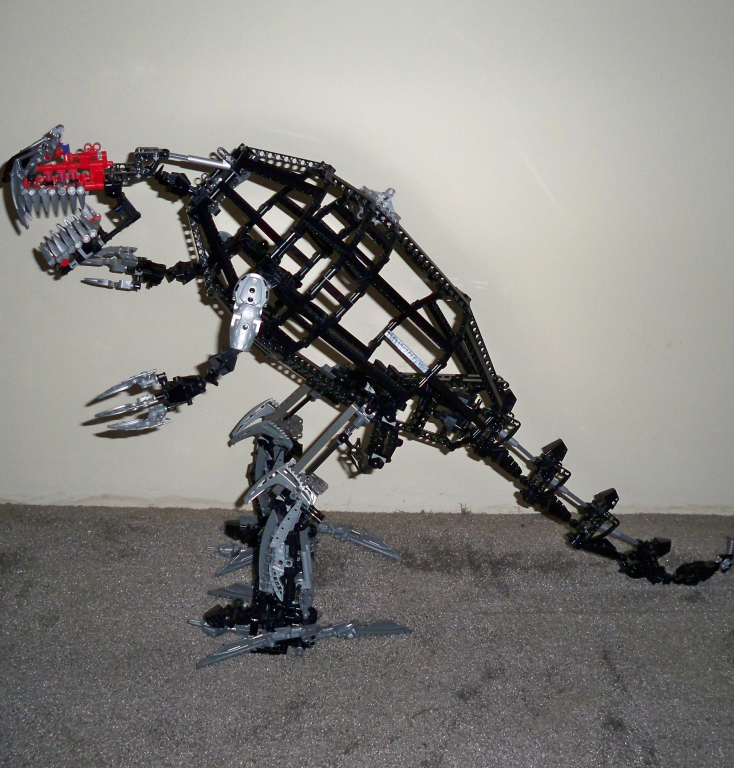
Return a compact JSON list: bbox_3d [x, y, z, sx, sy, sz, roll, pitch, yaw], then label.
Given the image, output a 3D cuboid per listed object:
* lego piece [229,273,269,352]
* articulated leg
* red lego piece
[{"bbox_3d":[-0.101,-0.062,0.893,0.028,0.065,0.022,7,14,-8],"label":"lego piece"},{"bbox_3d":[-0.068,0.127,1.009,0.210,0.238,0.145,-1,14,-6],"label":"articulated leg"},{"bbox_3d":[-0.280,-0.202,0.965,0.076,0.046,0.050,-1,14,-8],"label":"red lego piece"}]

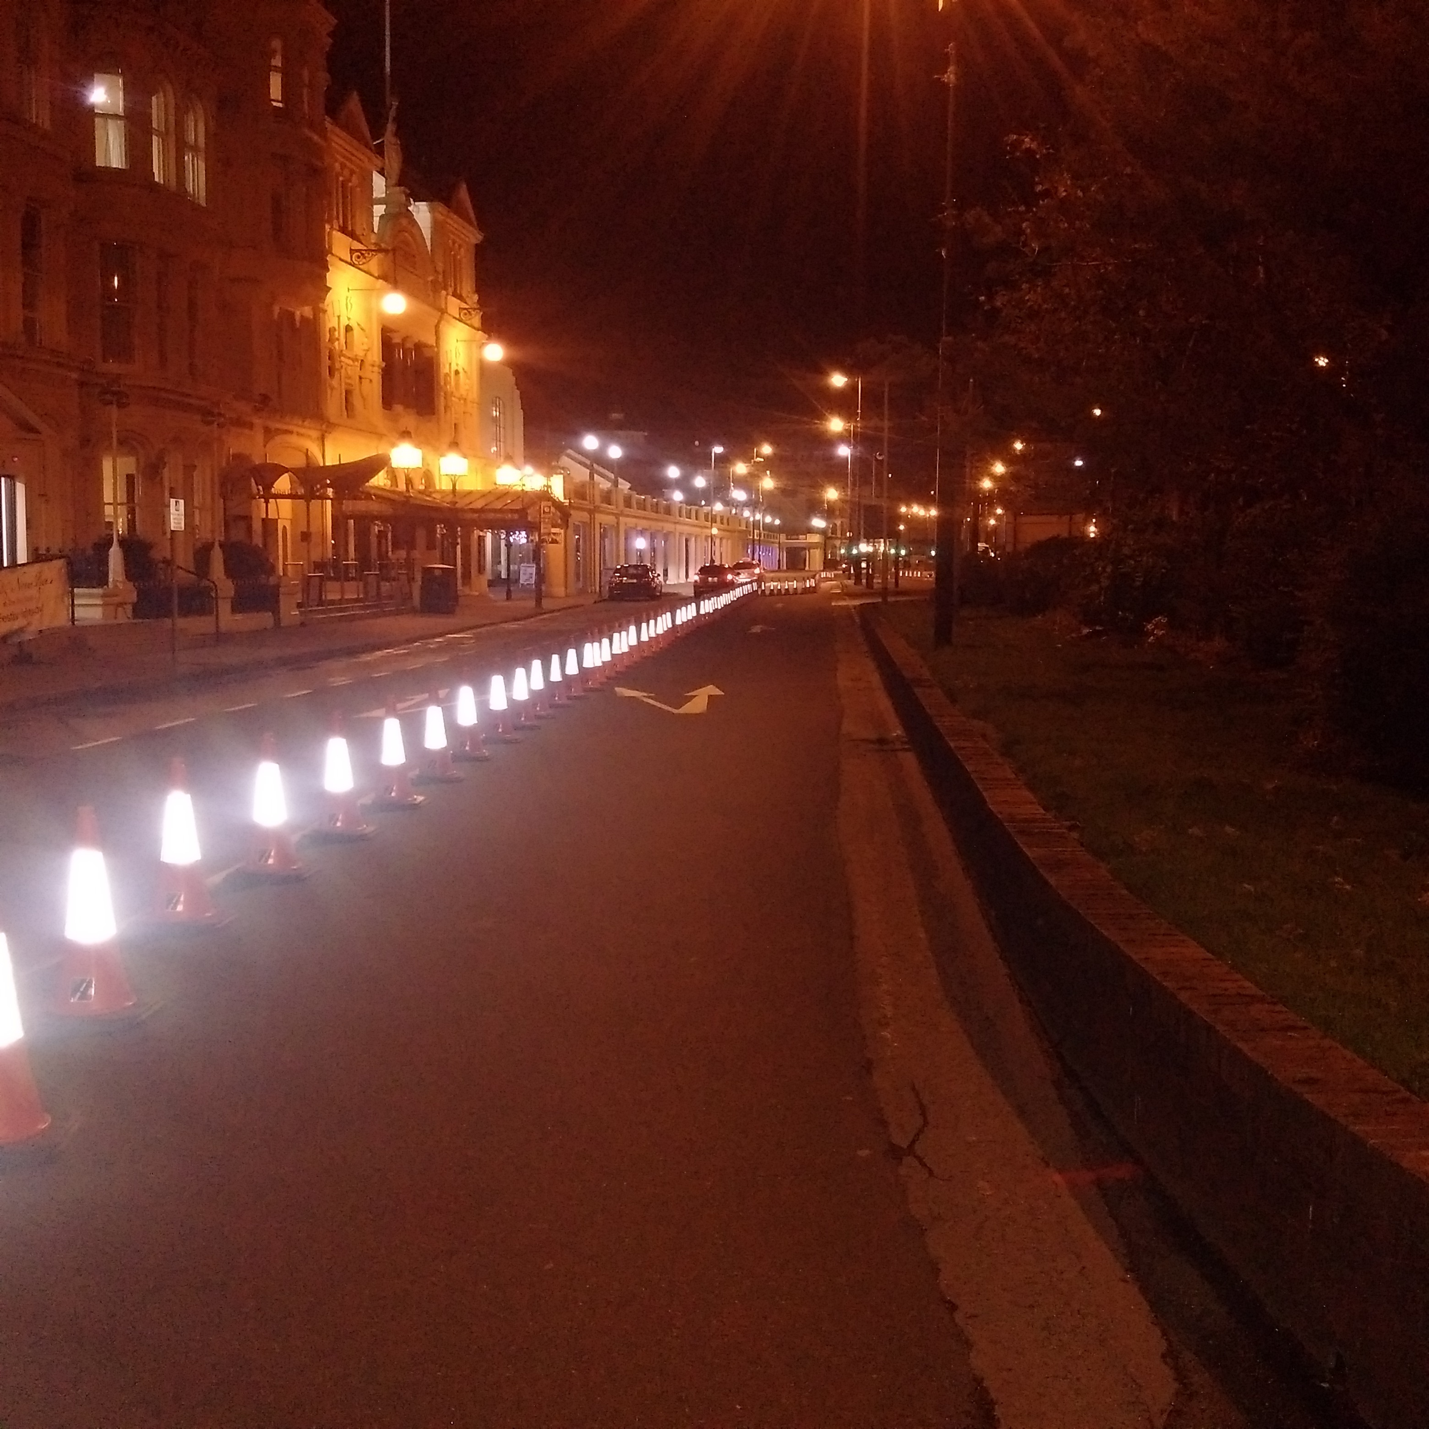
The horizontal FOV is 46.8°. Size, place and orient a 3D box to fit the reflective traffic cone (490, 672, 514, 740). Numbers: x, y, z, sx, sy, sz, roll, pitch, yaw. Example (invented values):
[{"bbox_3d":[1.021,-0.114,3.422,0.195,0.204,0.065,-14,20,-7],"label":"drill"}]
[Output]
[{"bbox_3d":[-1.955,-0.133,15.025,0.400,0.750,0.400,1,5,3],"label":"reflective traffic cone"}]

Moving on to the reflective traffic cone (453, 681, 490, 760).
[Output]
[{"bbox_3d":[-2.020,-0.004,13.493,0.400,0.750,0.400,1,5,3],"label":"reflective traffic cone"}]

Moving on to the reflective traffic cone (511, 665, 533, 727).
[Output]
[{"bbox_3d":[-1.884,-0.225,16.018,0.400,0.750,0.400,1,5,3],"label":"reflective traffic cone"}]

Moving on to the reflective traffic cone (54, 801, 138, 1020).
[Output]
[{"bbox_3d":[-2.183,0.704,5.791,0.400,0.750,0.400,1,5,3],"label":"reflective traffic cone"}]

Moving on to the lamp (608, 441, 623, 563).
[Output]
[{"bbox_3d":[-4.437,-8.901,74.999,0.550,6.609,0.550,1,5,3],"label":"lamp"}]

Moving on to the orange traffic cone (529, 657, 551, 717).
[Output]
[{"bbox_3d":[-1.861,-0.345,17.311,0.400,0.750,0.400,1,5,3],"label":"orange traffic cone"}]

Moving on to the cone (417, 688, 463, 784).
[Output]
[{"bbox_3d":[-1.987,0.161,11.856,0.400,0.750,0.400,1,5,3],"label":"cone"}]

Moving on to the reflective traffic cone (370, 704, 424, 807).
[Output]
[{"bbox_3d":[-2.121,0.247,10.913,0.400,0.750,0.400,1,5,3],"label":"reflective traffic cone"}]

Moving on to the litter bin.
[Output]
[{"bbox_3d":[-7.214,-3.286,43.200,0.850,1.330,0.800,1,5,3],"label":"litter bin"}]

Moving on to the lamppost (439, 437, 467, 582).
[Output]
[{"bbox_3d":[-8.272,-6.203,52.516,0.760,5.286,0.760,1,5,3],"label":"lamppost"}]

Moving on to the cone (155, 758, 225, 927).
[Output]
[{"bbox_3d":[-2.386,0.572,7.394,0.400,0.750,0.400,1,5,3],"label":"cone"}]

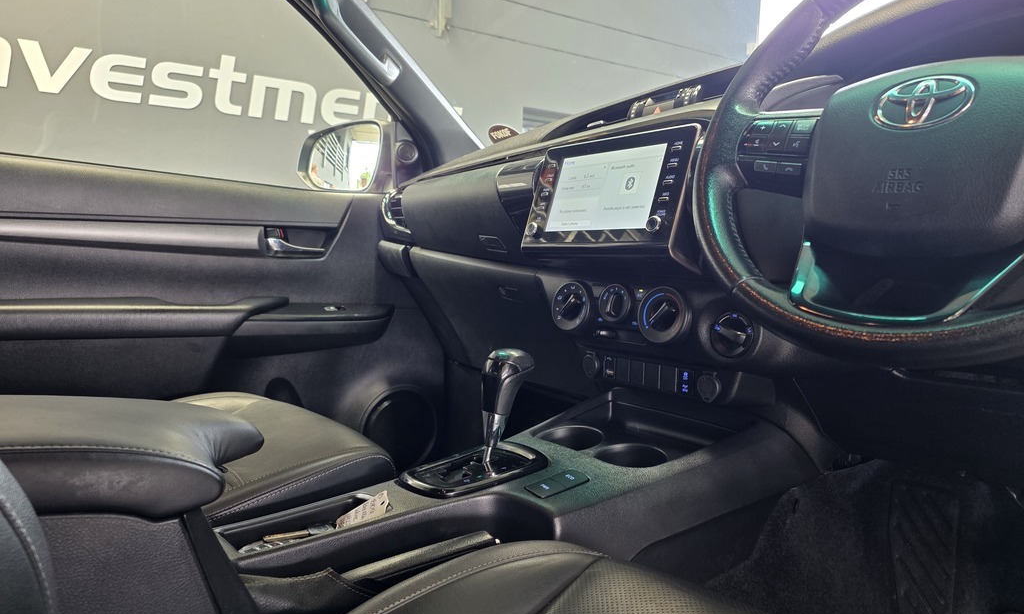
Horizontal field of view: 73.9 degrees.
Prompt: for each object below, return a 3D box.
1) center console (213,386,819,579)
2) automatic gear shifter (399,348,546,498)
[{"bbox_3d":[0.027,0.221,0.750,0.664,0.170,0.262,-3,5,-40],"label":"center console"},{"bbox_3d":[-0.038,0.122,0.762,0.164,0.146,0.090,-3,5,-40],"label":"automatic gear shifter"}]

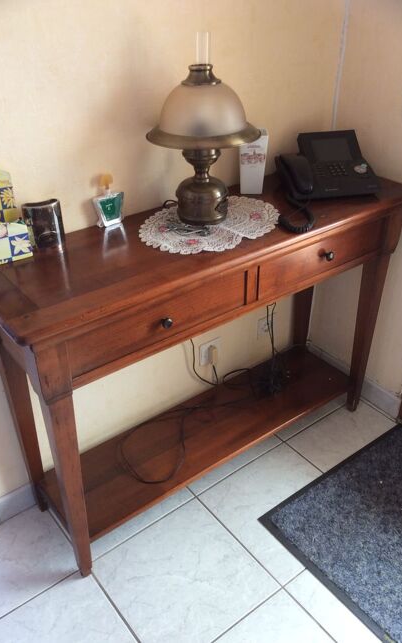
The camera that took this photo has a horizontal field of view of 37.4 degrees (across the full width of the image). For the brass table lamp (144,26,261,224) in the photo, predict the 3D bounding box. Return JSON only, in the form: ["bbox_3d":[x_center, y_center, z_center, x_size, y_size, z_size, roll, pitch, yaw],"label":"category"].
[{"bbox_3d":[0.010,-0.421,1.326,0.251,0.403,0.251,0,34,0],"label":"brass table lamp"}]

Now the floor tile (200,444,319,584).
[{"bbox_3d":[0.230,0.514,1.645,0.343,0.010,0.343,-23,40,-31],"label":"floor tile"}]

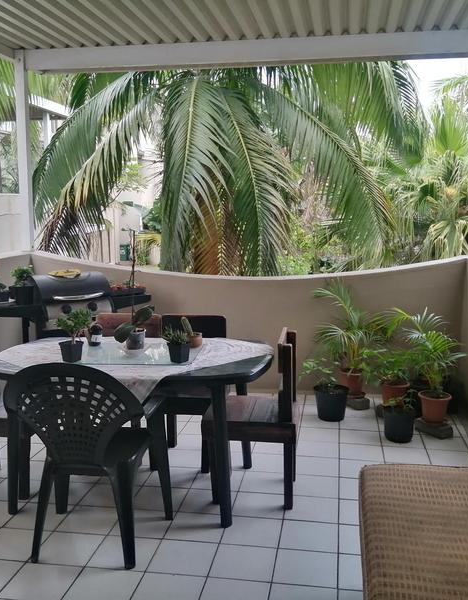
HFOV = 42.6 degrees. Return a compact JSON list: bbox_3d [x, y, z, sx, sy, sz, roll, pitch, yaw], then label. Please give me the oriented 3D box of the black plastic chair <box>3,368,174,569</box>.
[{"bbox_3d":[-0.591,0.628,2.599,0.597,0.837,0.519,0,7,8],"label":"black plastic chair"}]

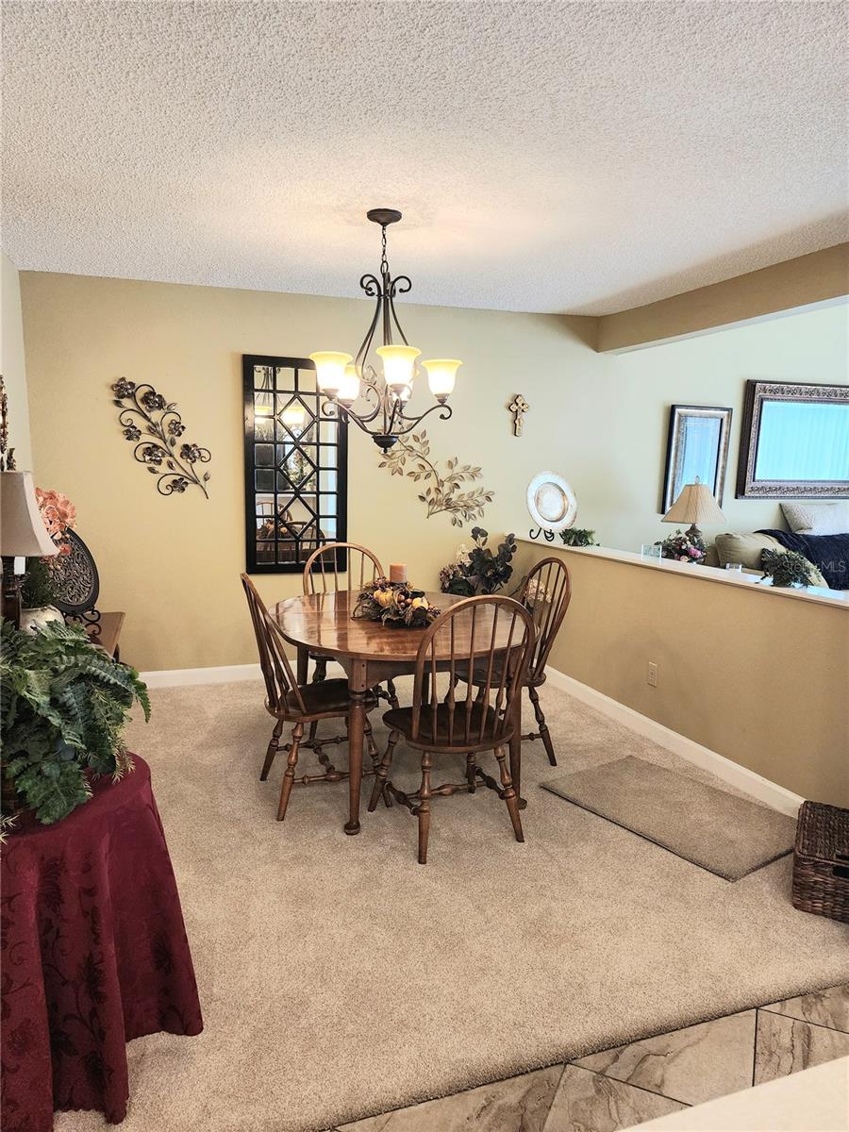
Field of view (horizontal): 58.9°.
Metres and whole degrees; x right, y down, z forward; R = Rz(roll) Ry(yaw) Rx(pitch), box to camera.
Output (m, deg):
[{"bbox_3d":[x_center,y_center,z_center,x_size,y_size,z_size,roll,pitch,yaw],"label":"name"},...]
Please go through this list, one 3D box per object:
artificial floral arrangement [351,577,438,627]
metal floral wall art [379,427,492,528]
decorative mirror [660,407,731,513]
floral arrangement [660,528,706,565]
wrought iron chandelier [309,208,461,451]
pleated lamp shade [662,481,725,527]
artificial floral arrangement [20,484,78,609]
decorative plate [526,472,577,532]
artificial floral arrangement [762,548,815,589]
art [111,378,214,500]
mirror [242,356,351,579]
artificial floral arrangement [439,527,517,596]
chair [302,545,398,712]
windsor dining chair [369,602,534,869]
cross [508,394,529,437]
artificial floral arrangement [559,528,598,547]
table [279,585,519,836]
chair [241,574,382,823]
[{"bbox_3d":[-0.113,0.135,3.239,0.400,0.180,0.370,1,8,0],"label":"artificial floral arrangement"},{"bbox_3d":[0.095,-0.595,5.149,0.840,0.660,0.050,-2,9,-20],"label":"metal floral wall art"},{"bbox_3d":[2.133,-0.820,5.876,0.531,0.825,0.045,-2,10,-20],"label":"decorative mirror"},{"bbox_3d":[1.608,-0.074,4.677,0.320,0.320,0.290,-2,9,-20],"label":"floral arrangement"},{"bbox_3d":[-0.166,-0.984,3.187,0.650,0.980,0.650,1,8,0],"label":"wrought iron chandelier"},{"bbox_3d":[1.983,-0.453,5.513,0.460,0.290,0.460,-2,8,-20],"label":"pleated lamp shade"},{"bbox_3d":[-1.443,-0.012,2.853,0.260,0.580,0.260,-2,9,-20],"label":"artificial floral arrangement"},{"bbox_3d":[0.846,-0.422,4.953,0.410,0.410,0.035,2,-8,-28],"label":"decorative plate"},{"bbox_3d":[1.528,-0.002,3.152,0.180,0.165,0.205,-2,8,-20],"label":"artificial floral arrangement"},{"bbox_3d":[-1.579,-0.760,4.544,0.562,0.708,0.045,-2,8,-20],"label":"art"},{"bbox_3d":[-0.813,-0.624,4.813,0.645,1.345,0.035,-2,9,-20],"label":"mirror"},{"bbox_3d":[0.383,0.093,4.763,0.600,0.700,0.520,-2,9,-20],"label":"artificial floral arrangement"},{"bbox_3d":[-0.379,0.371,4.091,0.485,0.960,0.560,-2,8,-20],"label":"chair"},{"bbox_3d":[0.107,0.548,2.868,0.485,0.960,0.560,-3,9,-23],"label":"windsor dining chair"},{"bbox_3d":[0.671,-1.063,5.324,0.149,0.286,0.022,-2,8,-20],"label":"cross"},{"bbox_3d":[0.950,-0.186,4.632,0.220,0.125,0.190,-2,9,-20],"label":"artificial floral arrangement"},{"bbox_3d":[-0.131,0.589,3.538,1.203,0.719,1.482,-2,8,-20],"label":"table"},{"bbox_3d":[-0.470,0.500,3.185,0.587,0.976,0.495,-2,8,-21],"label":"chair"}]

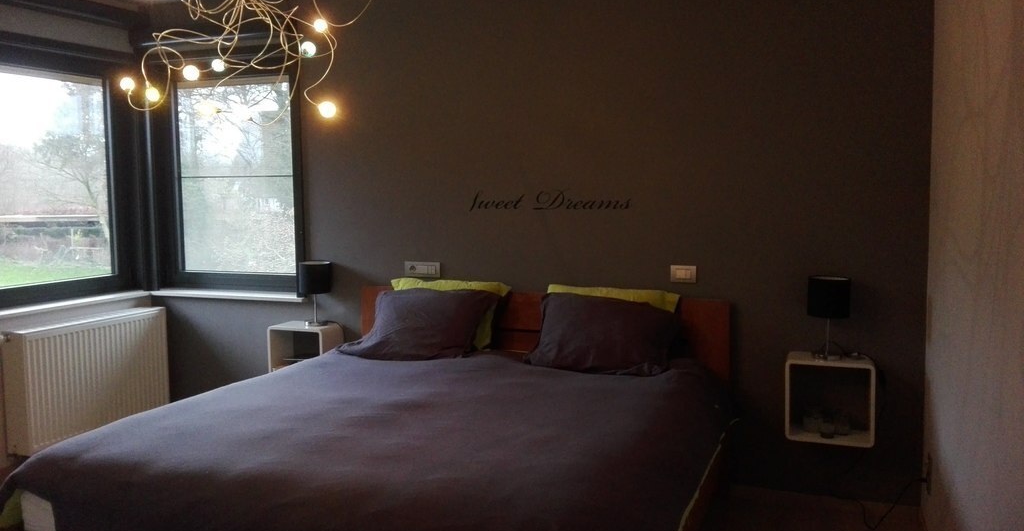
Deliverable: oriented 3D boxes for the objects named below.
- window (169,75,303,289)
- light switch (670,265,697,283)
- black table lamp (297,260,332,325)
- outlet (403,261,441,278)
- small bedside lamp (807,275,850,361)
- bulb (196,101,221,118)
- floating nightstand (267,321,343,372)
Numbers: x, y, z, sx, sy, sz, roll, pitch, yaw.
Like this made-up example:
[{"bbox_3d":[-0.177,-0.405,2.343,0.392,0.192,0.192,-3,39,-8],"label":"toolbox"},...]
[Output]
[{"bbox_3d":[-1.669,-0.485,4.398,0.950,1.250,0.120,1,5,21],"label":"window"},{"bbox_3d":[0.796,0.042,3.396,0.117,0.081,0.012,1,5,21],"label":"light switch"},{"bbox_3d":[-1.073,0.156,4.006,0.175,0.345,0.175,1,5,21],"label":"black table lamp"},{"bbox_3d":[-0.471,0.022,3.873,0.209,0.081,0.012,1,5,21],"label":"outlet"},{"bbox_3d":[1.339,0.215,3.099,0.176,0.345,0.176,1,5,21],"label":"small bedside lamp"},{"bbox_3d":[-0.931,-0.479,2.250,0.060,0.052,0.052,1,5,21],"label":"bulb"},{"bbox_3d":[-1.139,0.508,4.064,0.352,0.346,0.204,1,5,21],"label":"floating nightstand"}]

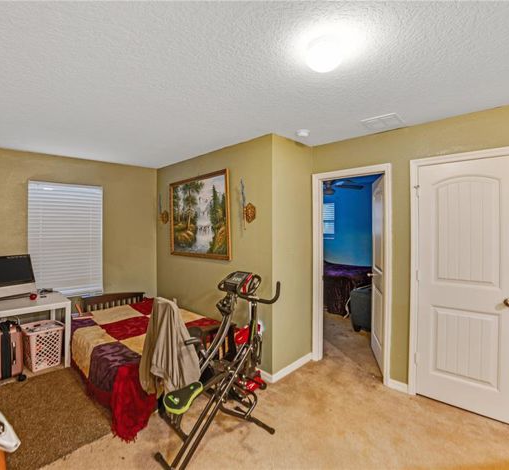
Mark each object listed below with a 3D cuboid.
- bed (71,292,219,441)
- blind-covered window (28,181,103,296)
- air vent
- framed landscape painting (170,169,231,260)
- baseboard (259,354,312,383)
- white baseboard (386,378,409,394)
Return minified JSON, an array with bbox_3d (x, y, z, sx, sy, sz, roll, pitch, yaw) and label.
[{"bbox_3d":[-1.180,1.157,2.900,1.100,0.550,1.720,-1,1,-43],"label":"bed"},{"bbox_3d":[-2.445,0.073,3.600,0.800,1.480,0.070,-1,1,-39],"label":"blind-covered window"},{"bbox_3d":[1.141,-0.990,2.435,0.285,0.030,0.290,1,1,38],"label":"air vent"},{"bbox_3d":[-0.750,-0.223,3.510,1.250,1.020,0.050,1,1,44],"label":"framed landscape painting"},{"bbox_3d":[0.425,1.392,2.895,0.700,0.084,0.030,-1,1,-45],"label":"baseboard"},{"bbox_3d":[1.333,1.399,2.530,0.160,0.082,0.020,1,1,39],"label":"white baseboard"}]

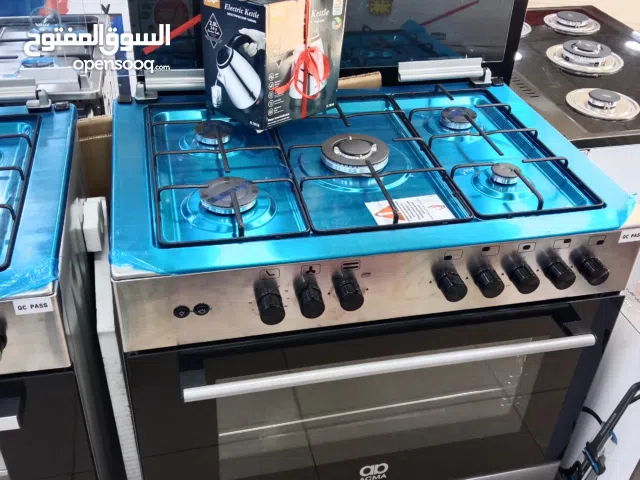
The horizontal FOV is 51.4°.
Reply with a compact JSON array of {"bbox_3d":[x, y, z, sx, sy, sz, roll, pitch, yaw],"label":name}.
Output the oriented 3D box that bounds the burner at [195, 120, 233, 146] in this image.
[{"bbox_3d":[-0.203,-0.203,1.276,0.075,0.020,0.075,-5,37,-13],"label":"burner"}]

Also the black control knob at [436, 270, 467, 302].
[{"bbox_3d":[0.212,0.075,1.063,0.037,0.037,0.030,-5,37,-13],"label":"black control knob"}]

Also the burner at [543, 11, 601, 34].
[{"bbox_3d":[0.768,-0.664,2.024,0.169,0.029,0.169,-5,37,-13],"label":"burner"}]

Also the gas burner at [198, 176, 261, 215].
[{"bbox_3d":[-0.148,-0.069,1.097,0.096,0.021,0.096,-5,37,-13],"label":"gas burner"}]

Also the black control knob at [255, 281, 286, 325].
[{"bbox_3d":[-0.073,0.104,0.999,0.037,0.037,0.030,-5,37,-13],"label":"black control knob"}]

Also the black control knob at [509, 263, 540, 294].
[{"bbox_3d":[0.337,0.064,1.093,0.037,0.037,0.030,-5,37,-13],"label":"black control knob"}]

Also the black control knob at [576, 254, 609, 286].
[{"bbox_3d":[0.463,0.055,1.123,0.037,0.037,0.030,-5,37,-13],"label":"black control knob"}]

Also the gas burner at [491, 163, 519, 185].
[{"bbox_3d":[0.338,-0.117,1.213,0.058,0.019,0.058,-5,37,-13],"label":"gas burner"}]

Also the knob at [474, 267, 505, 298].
[{"bbox_3d":[0.277,0.071,1.086,0.037,0.037,0.031,-5,37,-13],"label":"knob"}]

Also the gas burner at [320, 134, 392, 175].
[{"bbox_3d":[0.066,-0.163,1.256,0.128,0.023,0.128,3,36,-2],"label":"gas burner"}]

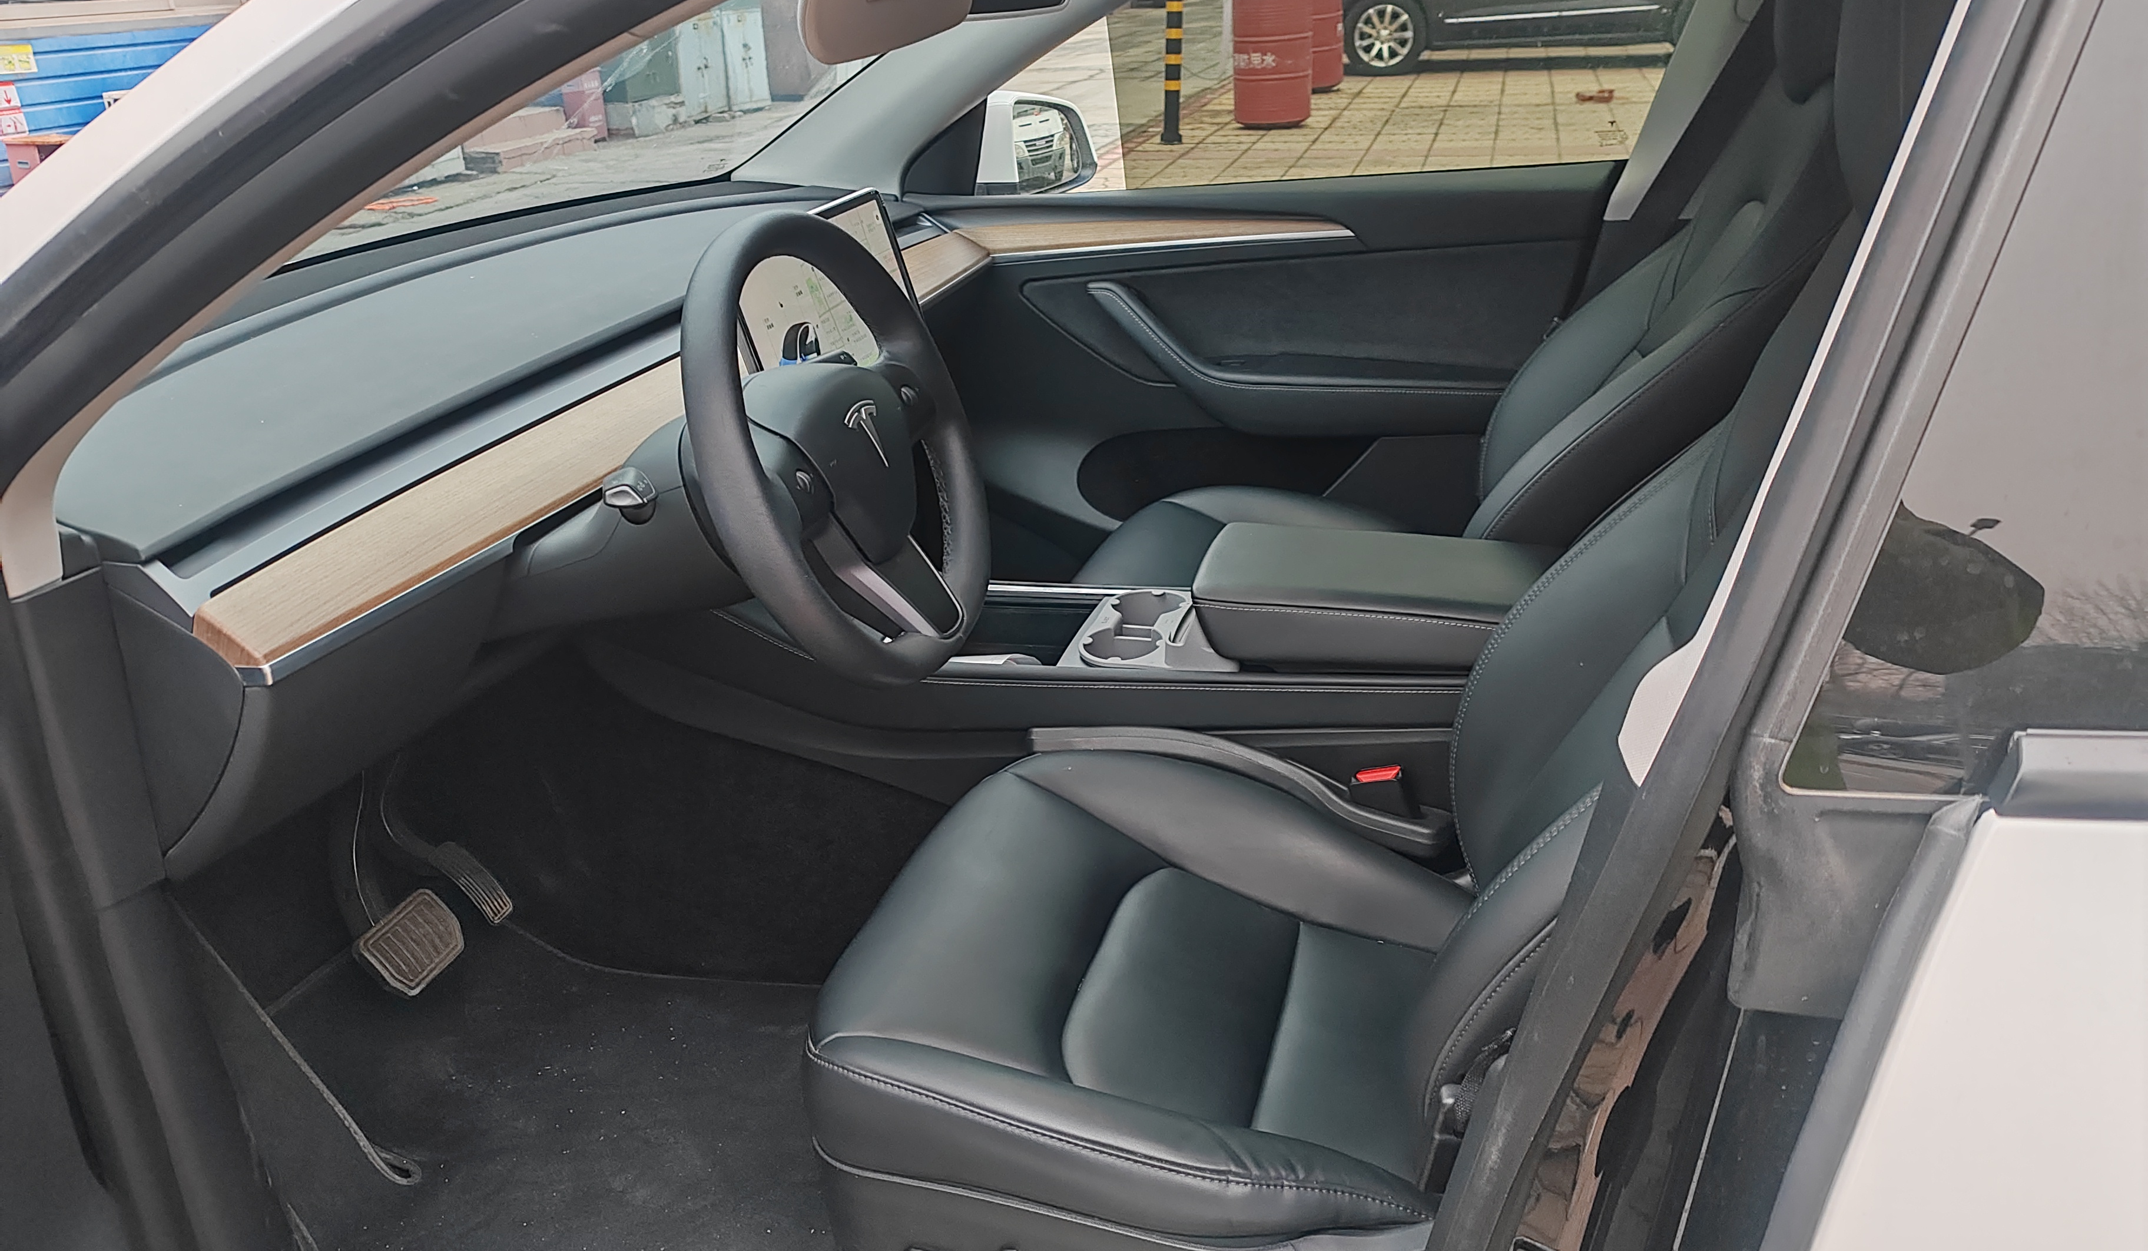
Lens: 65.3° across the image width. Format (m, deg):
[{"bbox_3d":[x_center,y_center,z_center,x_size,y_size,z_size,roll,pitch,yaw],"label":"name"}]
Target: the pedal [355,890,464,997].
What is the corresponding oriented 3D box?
[{"bbox_3d":[-0.655,0.316,1.659,0.023,0.073,0.100,-39,6,29],"label":"pedal"}]

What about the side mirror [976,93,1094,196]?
[{"bbox_3d":[-0.073,-0.717,2.517,0.125,0.168,0.205,13,27,30],"label":"side mirror"}]

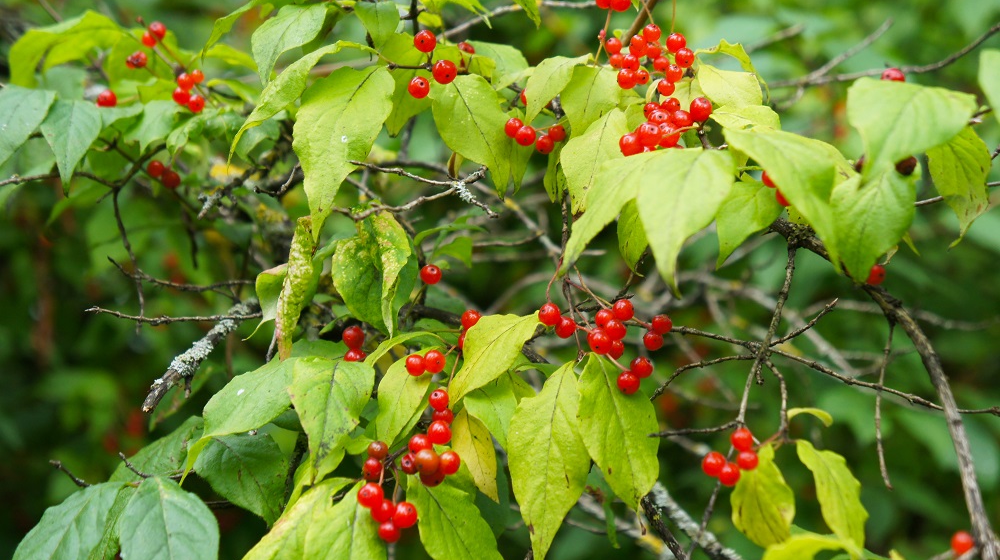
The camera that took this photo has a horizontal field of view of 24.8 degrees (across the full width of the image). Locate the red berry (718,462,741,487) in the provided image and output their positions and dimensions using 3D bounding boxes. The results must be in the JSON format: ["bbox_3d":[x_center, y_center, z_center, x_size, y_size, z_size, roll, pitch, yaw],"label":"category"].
[{"bbox_3d":[0.084,0.071,0.830,0.008,0.008,0.008,0,8,0],"label":"red berry"}]

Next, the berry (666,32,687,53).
[{"bbox_3d":[0.067,-0.090,0.860,0.008,0.008,0.008,0,8,0],"label":"berry"}]

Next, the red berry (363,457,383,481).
[{"bbox_3d":[-0.045,0.067,0.805,0.007,0.008,0.007,0,10,0],"label":"red berry"}]

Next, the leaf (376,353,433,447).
[{"bbox_3d":[-0.031,0.042,0.807,0.018,0.041,0.009,23,-22,10],"label":"leaf"}]

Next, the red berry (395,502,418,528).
[{"bbox_3d":[-0.033,0.083,0.800,0.009,0.009,0.009,0,10,0],"label":"red berry"}]

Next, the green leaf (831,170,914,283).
[{"bbox_3d":[0.138,-0.021,0.840,0.030,0.054,0.010,8,-32,0],"label":"green leaf"}]

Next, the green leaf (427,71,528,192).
[{"bbox_3d":[-0.008,-0.052,0.815,0.029,0.052,0.011,-20,-23,-5],"label":"green leaf"}]

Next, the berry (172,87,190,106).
[{"bbox_3d":[-0.133,-0.077,0.950,0.008,0.008,0.008,0,10,0],"label":"berry"}]

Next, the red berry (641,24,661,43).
[{"bbox_3d":[0.059,-0.095,0.880,0.007,0.007,0.007,0,10,0],"label":"red berry"}]

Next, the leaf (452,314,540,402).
[{"bbox_3d":[-0.002,0.026,0.770,0.045,0.018,0.008,-45,0,-25],"label":"leaf"}]

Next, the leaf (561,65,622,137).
[{"bbox_3d":[0.031,-0.061,0.815,0.024,0.041,0.010,17,-30,0],"label":"leaf"}]

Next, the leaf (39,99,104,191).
[{"bbox_3d":[-0.189,-0.059,1.000,0.027,0.048,0.014,4,-32,0],"label":"leaf"}]

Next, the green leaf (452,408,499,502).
[{"bbox_3d":[-0.008,0.063,0.820,0.014,0.038,0.008,-20,-18,0],"label":"green leaf"}]

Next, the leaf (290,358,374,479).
[{"bbox_3d":[-0.061,0.051,0.830,0.031,0.016,0.058,12,52,0],"label":"leaf"}]

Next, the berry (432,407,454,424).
[{"bbox_3d":[-0.021,0.050,0.835,0.008,0.008,0.008,0,8,0],"label":"berry"}]

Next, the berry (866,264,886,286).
[{"bbox_3d":[0.144,-0.002,0.870,0.008,0.008,0.008,0,8,0],"label":"berry"}]

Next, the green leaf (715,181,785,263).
[{"bbox_3d":[0.088,-0.021,0.810,0.022,0.039,0.010,26,-28,9],"label":"green leaf"}]

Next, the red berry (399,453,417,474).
[{"bbox_3d":[-0.033,0.067,0.835,0.008,0.008,0.008,0,8,0],"label":"red berry"}]

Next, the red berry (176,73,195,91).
[{"bbox_3d":[-0.129,-0.081,0.930,0.008,0.008,0.008,0,8,0],"label":"red berry"}]

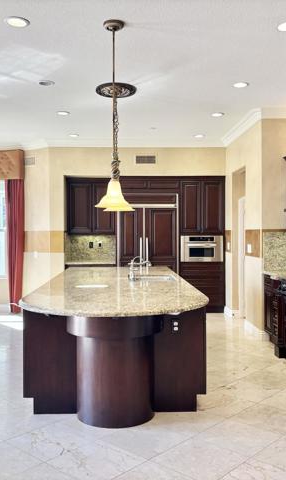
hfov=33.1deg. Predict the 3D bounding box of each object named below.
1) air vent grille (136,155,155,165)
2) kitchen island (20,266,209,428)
[{"bbox_3d":[0.050,-1.397,8.396,0.345,0.148,0.040,0,1,-3],"label":"air vent grille"},{"bbox_3d":[-0.245,0.875,5.048,1.450,0.890,3.820,0,1,-3],"label":"kitchen island"}]

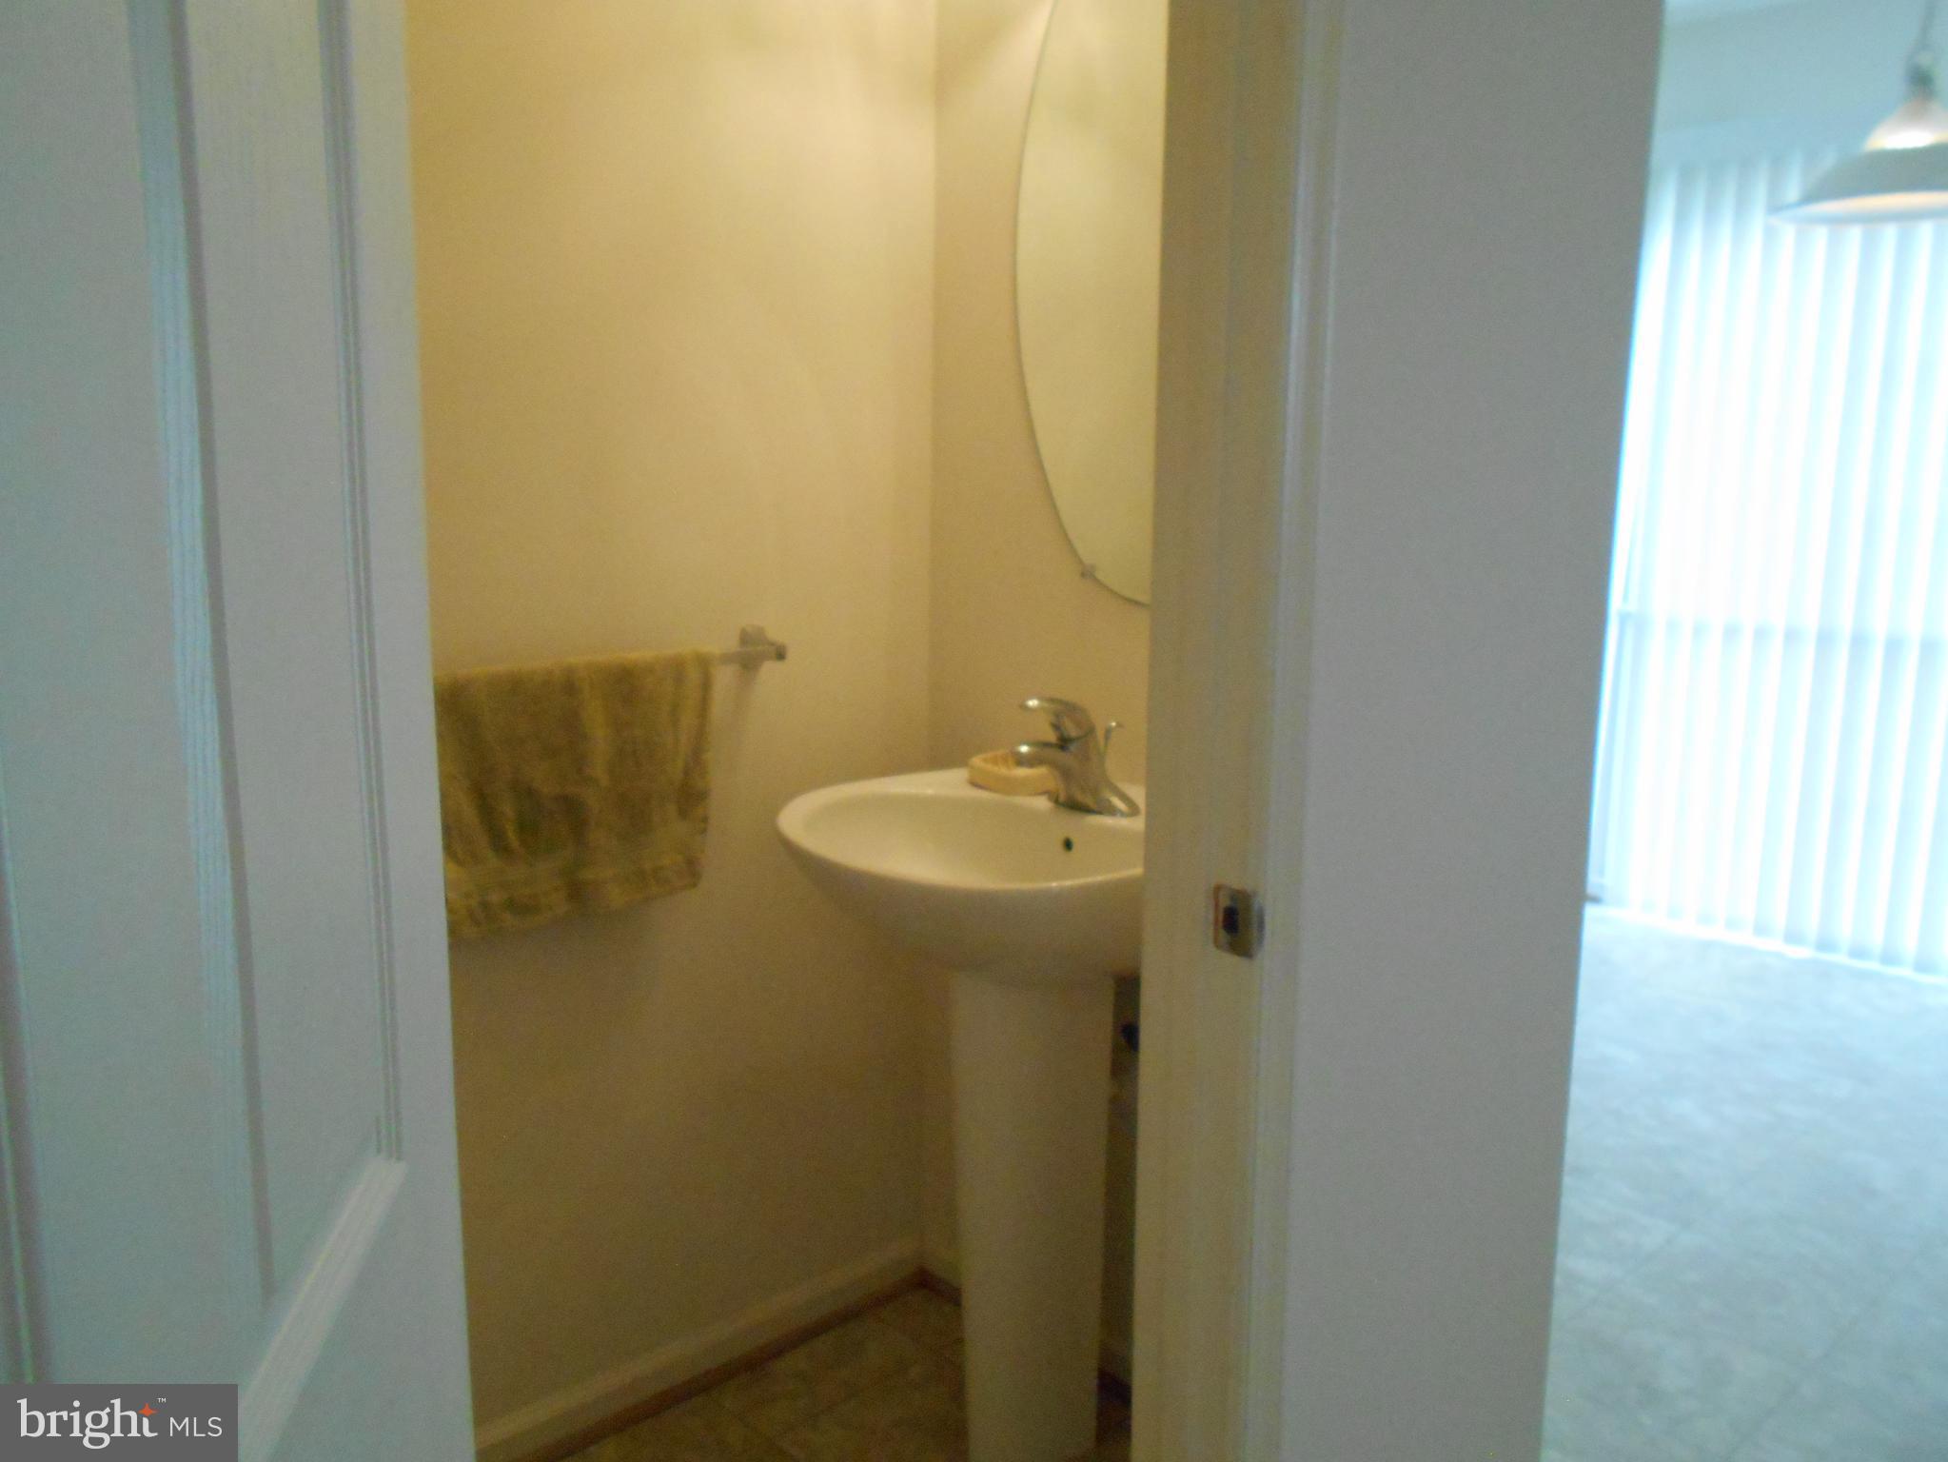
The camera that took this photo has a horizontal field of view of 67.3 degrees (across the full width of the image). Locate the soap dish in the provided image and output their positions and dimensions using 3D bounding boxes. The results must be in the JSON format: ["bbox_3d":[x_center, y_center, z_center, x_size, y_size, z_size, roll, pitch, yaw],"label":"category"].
[{"bbox_3d":[0.062,0.062,2.084,0.096,0.037,0.132,-8,12,-43],"label":"soap dish"}]

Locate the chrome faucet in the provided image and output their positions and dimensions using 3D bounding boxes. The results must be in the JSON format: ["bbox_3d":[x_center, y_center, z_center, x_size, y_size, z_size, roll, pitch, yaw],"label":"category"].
[{"bbox_3d":[0.117,0.031,1.920,0.181,0.152,0.157,-8,12,-43],"label":"chrome faucet"}]

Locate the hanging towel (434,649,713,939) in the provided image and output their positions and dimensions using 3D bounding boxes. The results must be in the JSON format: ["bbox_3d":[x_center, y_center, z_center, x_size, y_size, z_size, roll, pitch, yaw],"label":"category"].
[{"bbox_3d":[-0.511,0.069,1.819,0.409,0.309,0.048,-8,12,-43],"label":"hanging towel"}]

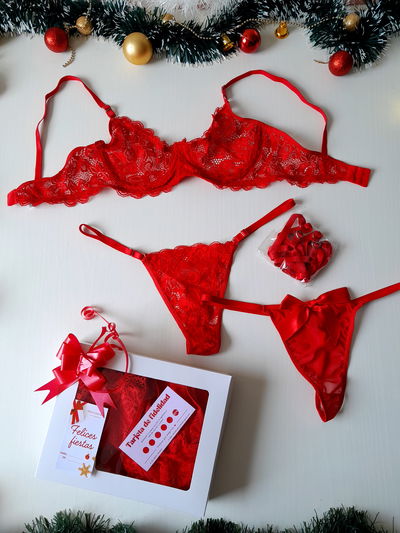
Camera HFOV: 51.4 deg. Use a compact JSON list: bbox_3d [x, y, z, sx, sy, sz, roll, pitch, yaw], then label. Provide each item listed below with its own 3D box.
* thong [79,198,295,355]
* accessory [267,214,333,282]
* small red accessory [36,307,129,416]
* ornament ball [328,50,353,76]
[{"bbox_3d":[-0.010,0.022,0.642,0.351,0.022,0.230,-7,77,2],"label":"thong"},{"bbox_3d":[0.153,-0.029,0.641,0.097,0.025,0.094,41,83,11],"label":"accessory"},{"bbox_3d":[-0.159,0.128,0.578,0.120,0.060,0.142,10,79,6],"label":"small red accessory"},{"bbox_3d":[0.234,-0.340,0.695,0.041,0.041,0.041,-1,78,4],"label":"ornament ball"}]

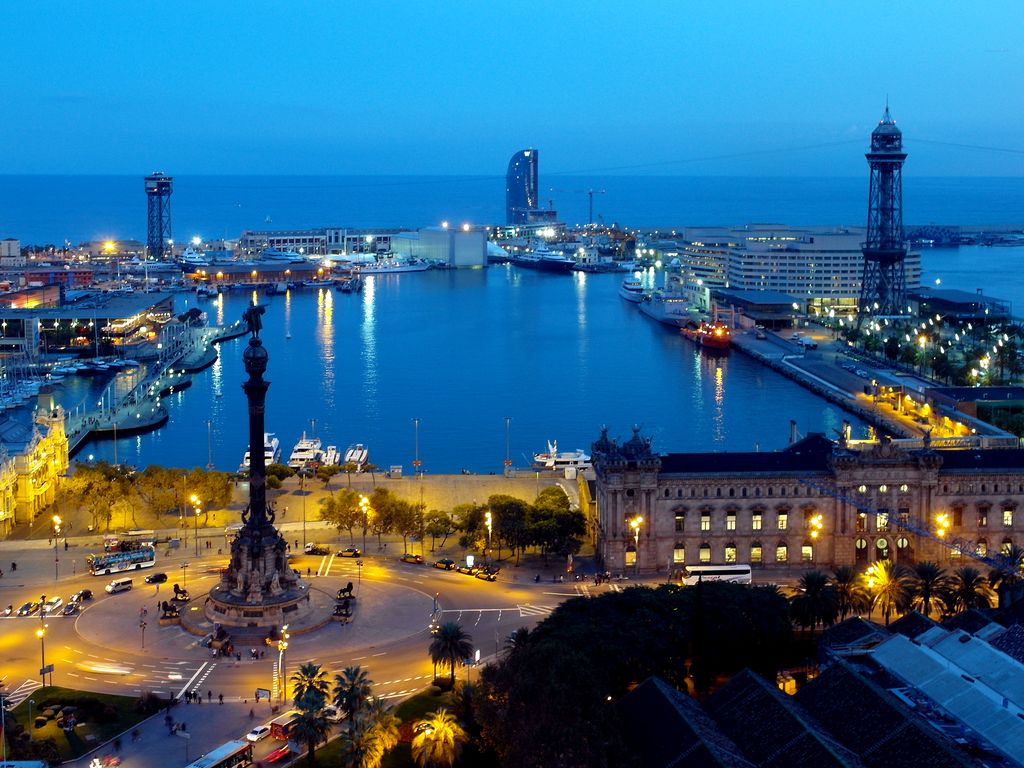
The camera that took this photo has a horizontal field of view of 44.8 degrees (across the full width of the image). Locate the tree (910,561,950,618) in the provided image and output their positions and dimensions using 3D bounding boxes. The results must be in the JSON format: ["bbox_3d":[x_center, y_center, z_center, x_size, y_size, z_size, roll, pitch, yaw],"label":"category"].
[{"bbox_3d":[76.180,38.560,226.330,8.000,13.330,8.000,0,10,0],"label":"tree"}]

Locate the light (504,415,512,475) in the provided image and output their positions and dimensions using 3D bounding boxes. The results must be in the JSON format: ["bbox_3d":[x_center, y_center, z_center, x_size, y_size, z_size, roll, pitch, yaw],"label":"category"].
[{"bbox_3d":[-1.084,17.590,351.839,1.674,16.844,2.167,0,10,0],"label":"light"}]

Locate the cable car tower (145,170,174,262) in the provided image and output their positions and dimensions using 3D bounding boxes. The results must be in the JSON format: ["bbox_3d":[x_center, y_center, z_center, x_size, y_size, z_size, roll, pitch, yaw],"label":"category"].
[{"bbox_3d":[-327.390,-153.620,1145.710,18.500,81.130,18.500,8,13,38],"label":"cable car tower"}]

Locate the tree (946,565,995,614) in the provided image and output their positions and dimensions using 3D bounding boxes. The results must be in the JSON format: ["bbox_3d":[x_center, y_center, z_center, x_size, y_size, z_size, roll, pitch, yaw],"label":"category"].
[{"bbox_3d":[80.230,37.260,218.120,8.200,10.800,8.200,4,10,20],"label":"tree"}]

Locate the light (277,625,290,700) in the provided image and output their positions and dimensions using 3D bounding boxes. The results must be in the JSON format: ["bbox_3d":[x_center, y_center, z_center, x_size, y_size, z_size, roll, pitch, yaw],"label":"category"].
[{"bbox_3d":[-35.910,43.890,194.230,2.000,13.210,2.000,0,10,0],"label":"light"}]

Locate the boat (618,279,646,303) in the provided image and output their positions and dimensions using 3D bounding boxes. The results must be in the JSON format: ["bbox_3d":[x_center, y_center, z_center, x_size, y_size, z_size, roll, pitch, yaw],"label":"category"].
[{"bbox_3d":[74.890,-60.170,790.940,11.000,13.000,40.000,-1,10,-8],"label":"boat"}]

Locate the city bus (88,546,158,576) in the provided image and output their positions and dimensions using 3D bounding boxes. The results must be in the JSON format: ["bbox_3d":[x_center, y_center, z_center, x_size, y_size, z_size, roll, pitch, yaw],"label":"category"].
[{"bbox_3d":[-82.407,37.188,263.467,12.214,4.236,2.561,-6,12,-32],"label":"city bus"}]

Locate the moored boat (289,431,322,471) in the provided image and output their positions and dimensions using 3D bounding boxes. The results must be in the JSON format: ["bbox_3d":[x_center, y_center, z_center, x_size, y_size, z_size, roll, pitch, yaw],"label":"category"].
[{"bbox_3d":[-60.085,18.904,370.055,6.796,11.032,22.655,0,10,2],"label":"moored boat"}]

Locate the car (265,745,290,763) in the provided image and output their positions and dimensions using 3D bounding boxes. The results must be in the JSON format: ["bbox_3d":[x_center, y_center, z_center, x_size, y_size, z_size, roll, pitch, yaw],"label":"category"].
[{"bbox_3d":[-31.860,50.200,168.800,1.800,1.500,4.300,6,11,29],"label":"car"}]

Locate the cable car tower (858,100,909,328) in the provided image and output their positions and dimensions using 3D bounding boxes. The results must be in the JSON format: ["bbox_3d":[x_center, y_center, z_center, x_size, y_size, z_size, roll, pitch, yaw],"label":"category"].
[{"bbox_3d":[192.000,-85.090,638.290,24.500,111.000,24.500,3,10,17],"label":"cable car tower"}]

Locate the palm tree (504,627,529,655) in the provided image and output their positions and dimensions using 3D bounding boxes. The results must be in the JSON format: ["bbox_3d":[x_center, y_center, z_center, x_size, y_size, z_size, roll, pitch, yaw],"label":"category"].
[{"bbox_3d":[1.580,44.270,204.790,6.200,9.040,6.200,0,10,0],"label":"palm tree"}]

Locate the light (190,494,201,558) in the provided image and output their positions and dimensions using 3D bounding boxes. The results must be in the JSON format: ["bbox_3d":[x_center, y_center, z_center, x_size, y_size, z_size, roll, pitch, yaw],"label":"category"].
[{"bbox_3d":[-68.600,30.620,268.600,1.900,13.880,1.900,0,10,0],"label":"light"}]

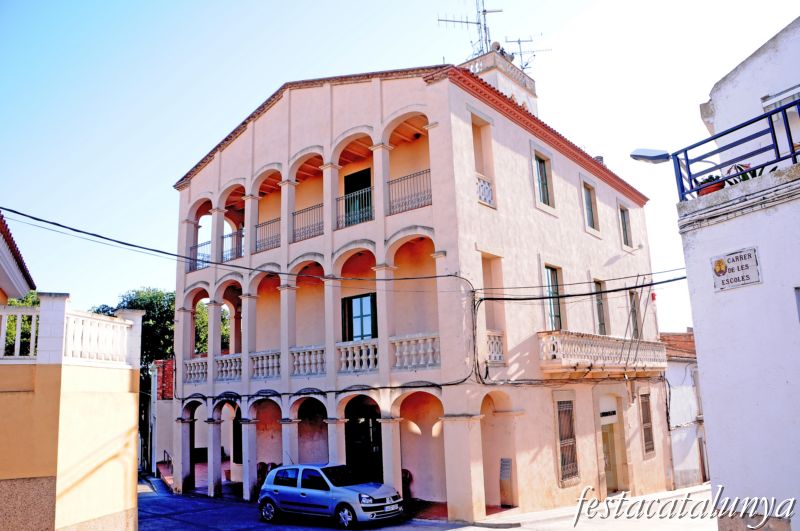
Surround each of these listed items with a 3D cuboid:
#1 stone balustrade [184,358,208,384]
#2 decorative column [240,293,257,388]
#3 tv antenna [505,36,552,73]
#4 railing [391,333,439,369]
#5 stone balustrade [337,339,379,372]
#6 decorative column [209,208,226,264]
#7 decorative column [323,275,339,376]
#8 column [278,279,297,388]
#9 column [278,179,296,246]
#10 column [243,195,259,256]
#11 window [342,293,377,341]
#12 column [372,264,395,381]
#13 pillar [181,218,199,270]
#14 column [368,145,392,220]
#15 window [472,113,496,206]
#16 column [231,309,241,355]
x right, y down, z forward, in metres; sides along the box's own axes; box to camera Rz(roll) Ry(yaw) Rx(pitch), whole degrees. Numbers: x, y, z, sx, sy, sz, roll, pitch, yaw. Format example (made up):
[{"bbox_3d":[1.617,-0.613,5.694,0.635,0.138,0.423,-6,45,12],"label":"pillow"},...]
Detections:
[{"bbox_3d":[-7.750,4.033,22.860,1.570,0.942,0.220,-12,-16,38],"label":"stone balustrade"},{"bbox_3d":[-5.296,2.661,21.147,0.440,3.258,0.393,-12,-16,38],"label":"decorative column"},{"bbox_3d":[5.427,-8.889,25.300,1.750,1.400,0.900,-1,-12,-6],"label":"tv antenna"},{"bbox_3d":[0.471,2.329,15.966,1.689,0.845,0.210,-12,-15,38],"label":"railing"},{"bbox_3d":[-1.139,2.641,17.238,1.702,0.882,0.210,-12,-15,38],"label":"stone balustrade"},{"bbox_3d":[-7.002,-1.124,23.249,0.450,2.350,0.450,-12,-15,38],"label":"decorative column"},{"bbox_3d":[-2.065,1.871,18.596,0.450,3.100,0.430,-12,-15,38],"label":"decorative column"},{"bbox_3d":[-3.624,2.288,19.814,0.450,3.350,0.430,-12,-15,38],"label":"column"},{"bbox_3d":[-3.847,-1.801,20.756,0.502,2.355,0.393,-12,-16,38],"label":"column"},{"bbox_3d":[-5.284,-1.417,21.396,0.540,2.197,0.398,-12,-15,38],"label":"column"},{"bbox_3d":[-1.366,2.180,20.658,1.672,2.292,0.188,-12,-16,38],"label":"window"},{"bbox_3d":[-0.363,1.535,16.807,0.540,3.067,0.398,-12,-15,38],"label":"column"},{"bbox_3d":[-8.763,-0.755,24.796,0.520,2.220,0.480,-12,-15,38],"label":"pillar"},{"bbox_3d":[-0.515,-2.417,17.643,0.540,2.303,0.398,-12,-15,38],"label":"column"},{"bbox_3d":[2.386,-3.040,17.719,0.300,2.700,1.120,-12,-15,38],"label":"window"},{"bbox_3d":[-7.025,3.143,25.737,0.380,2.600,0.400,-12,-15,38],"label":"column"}]

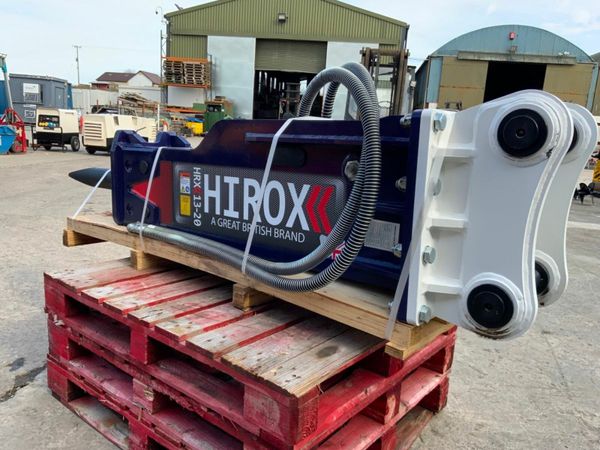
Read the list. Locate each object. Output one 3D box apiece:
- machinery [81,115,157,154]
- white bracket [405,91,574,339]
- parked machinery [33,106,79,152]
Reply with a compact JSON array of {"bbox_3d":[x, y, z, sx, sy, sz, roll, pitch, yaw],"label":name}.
[{"bbox_3d":[-4.917,-2.530,13.904,0.810,0.985,2.100,8,13,19],"label":"machinery"},{"bbox_3d":[0.584,-0.038,1.419,0.350,0.635,0.450,9,12,37],"label":"white bracket"},{"bbox_3d":[-6.532,-2.577,13.586,0.740,1.100,1.150,4,12,1],"label":"parked machinery"}]

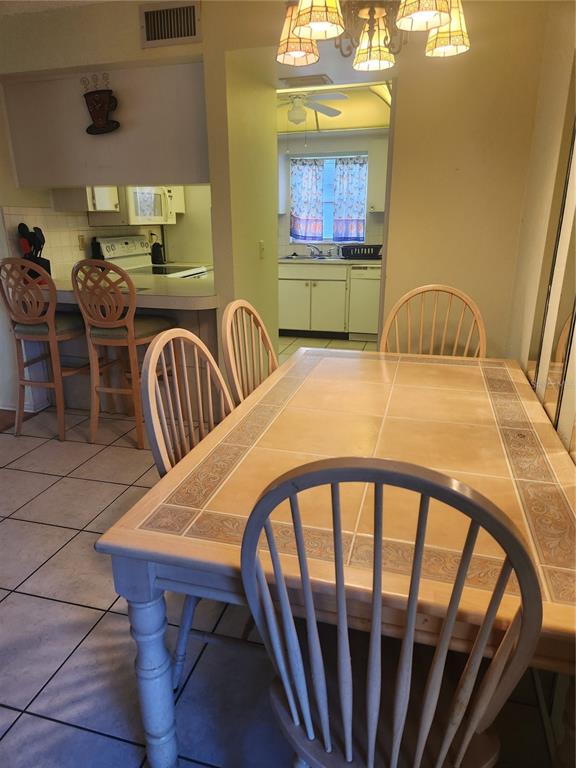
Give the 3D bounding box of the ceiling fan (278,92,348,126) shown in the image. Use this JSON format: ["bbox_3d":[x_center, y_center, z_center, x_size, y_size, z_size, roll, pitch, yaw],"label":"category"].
[{"bbox_3d":[0.076,-2.418,4.373,1.030,0.400,1.030,5,19,15],"label":"ceiling fan"}]

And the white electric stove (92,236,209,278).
[{"bbox_3d":[-1.155,-0.693,4.570,0.690,1.180,0.765,5,19,15],"label":"white electric stove"}]

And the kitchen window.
[{"bbox_3d":[0.472,-2.123,5.923,0.940,0.970,0.100,5,19,15],"label":"kitchen window"}]

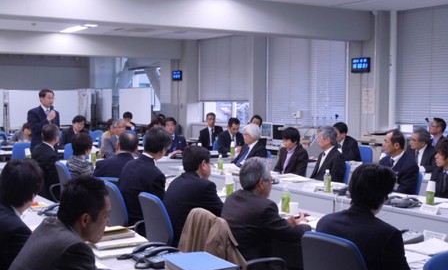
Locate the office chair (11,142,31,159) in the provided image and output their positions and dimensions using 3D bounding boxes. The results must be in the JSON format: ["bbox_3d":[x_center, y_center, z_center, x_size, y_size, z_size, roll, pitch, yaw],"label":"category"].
[{"bbox_3d":[-2.548,0.578,9.471,0.580,0.930,0.600,-1,3,-32],"label":"office chair"}]

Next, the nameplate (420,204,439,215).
[{"bbox_3d":[1.517,0.548,5.110,0.060,0.050,0.168,-1,3,-31],"label":"nameplate"}]

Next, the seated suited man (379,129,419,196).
[{"bbox_3d":[1.574,0.590,6.553,0.750,1.220,0.520,-1,3,-21],"label":"seated suited man"}]

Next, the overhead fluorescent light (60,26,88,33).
[{"bbox_3d":[-3.151,-2.215,14.621,0.250,0.090,1.270,-1,3,-31],"label":"overhead fluorescent light"}]

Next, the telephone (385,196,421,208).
[{"bbox_3d":[1.378,0.506,5.399,0.210,0.080,0.190,-1,3,-32],"label":"telephone"}]

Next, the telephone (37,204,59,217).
[{"bbox_3d":[-1.171,0.510,4.881,0.220,0.090,0.190,-1,3,-32],"label":"telephone"}]

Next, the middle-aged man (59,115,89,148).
[{"bbox_3d":[-2.468,0.303,11.613,0.500,1.280,0.700,-1,3,-32],"label":"middle-aged man"}]

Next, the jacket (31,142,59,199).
[{"bbox_3d":[-1.832,0.372,7.220,0.330,0.620,0.440,-2,4,-42],"label":"jacket"}]

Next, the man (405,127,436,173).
[{"bbox_3d":[2.230,0.526,7.999,0.720,1.200,0.500,-1,3,-19],"label":"man"}]

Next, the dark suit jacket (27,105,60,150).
[{"bbox_3d":[-2.292,-0.006,8.900,0.480,0.730,0.350,-2,4,-43],"label":"dark suit jacket"}]

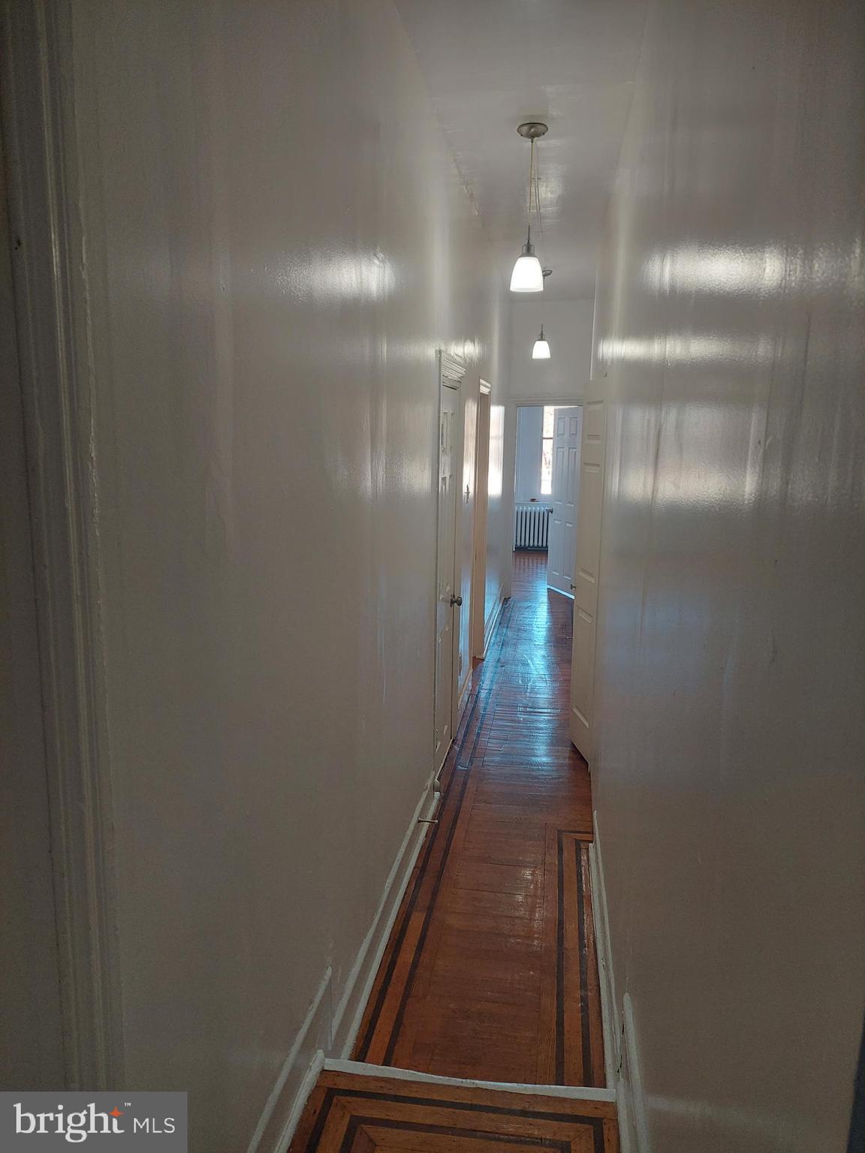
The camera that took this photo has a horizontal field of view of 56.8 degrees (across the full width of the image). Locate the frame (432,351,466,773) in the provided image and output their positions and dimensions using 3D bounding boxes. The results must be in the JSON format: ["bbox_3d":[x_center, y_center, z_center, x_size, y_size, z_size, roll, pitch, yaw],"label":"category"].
[{"bbox_3d":[0.034,-0.028,4.017,0.119,2.065,0.929,3,10,9],"label":"frame"}]

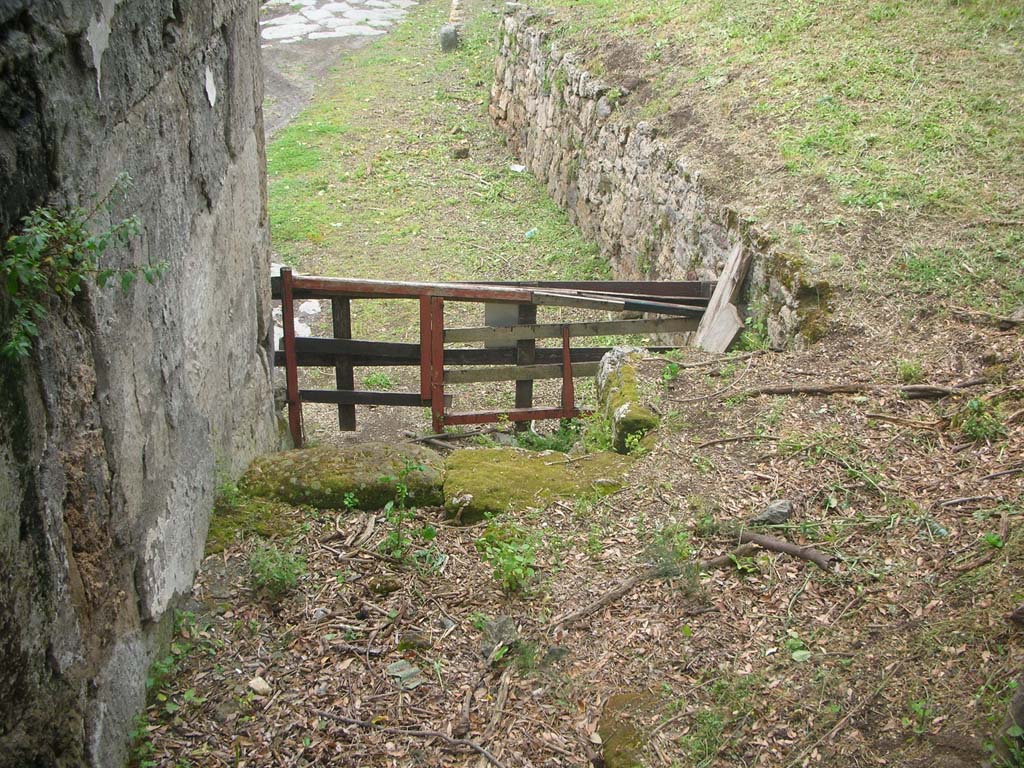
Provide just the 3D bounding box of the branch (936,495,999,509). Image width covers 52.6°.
[{"bbox_3d":[1.990,0.500,4.513,0.260,0.030,0.050,-9,26,12],"label":"branch"}]

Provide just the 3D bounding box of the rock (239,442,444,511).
[{"bbox_3d":[-0.863,0.458,5.375,1.040,0.190,0.380,1,28,-1],"label":"rock"}]

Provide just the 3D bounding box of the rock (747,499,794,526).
[{"bbox_3d":[1.186,0.577,4.730,0.190,0.080,0.120,-11,31,-22],"label":"rock"}]

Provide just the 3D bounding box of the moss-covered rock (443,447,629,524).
[{"bbox_3d":[0.120,0.491,5.344,0.930,0.200,0.430,1,28,-1],"label":"moss-covered rock"}]

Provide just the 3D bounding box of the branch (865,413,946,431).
[{"bbox_3d":[1.951,0.167,5.148,0.407,0.040,0.080,9,27,40],"label":"branch"}]

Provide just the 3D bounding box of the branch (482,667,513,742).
[{"bbox_3d":[-0.053,1.244,4.092,0.070,0.040,0.403,7,29,11],"label":"branch"}]

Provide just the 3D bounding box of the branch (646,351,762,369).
[{"bbox_3d":[1.136,-0.168,6.213,0.751,0.040,0.130,-1,25,27],"label":"branch"}]

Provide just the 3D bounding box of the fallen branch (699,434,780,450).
[{"bbox_3d":[1.167,0.285,5.356,0.420,0.030,0.060,-6,25,19],"label":"fallen branch"}]

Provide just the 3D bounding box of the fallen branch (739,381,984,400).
[{"bbox_3d":[1.831,0.021,5.466,1.224,0.070,0.120,0,25,27],"label":"fallen branch"}]

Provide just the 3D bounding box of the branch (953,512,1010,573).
[{"bbox_3d":[1.909,0.650,4.250,0.200,0.080,0.310,10,29,15],"label":"branch"}]

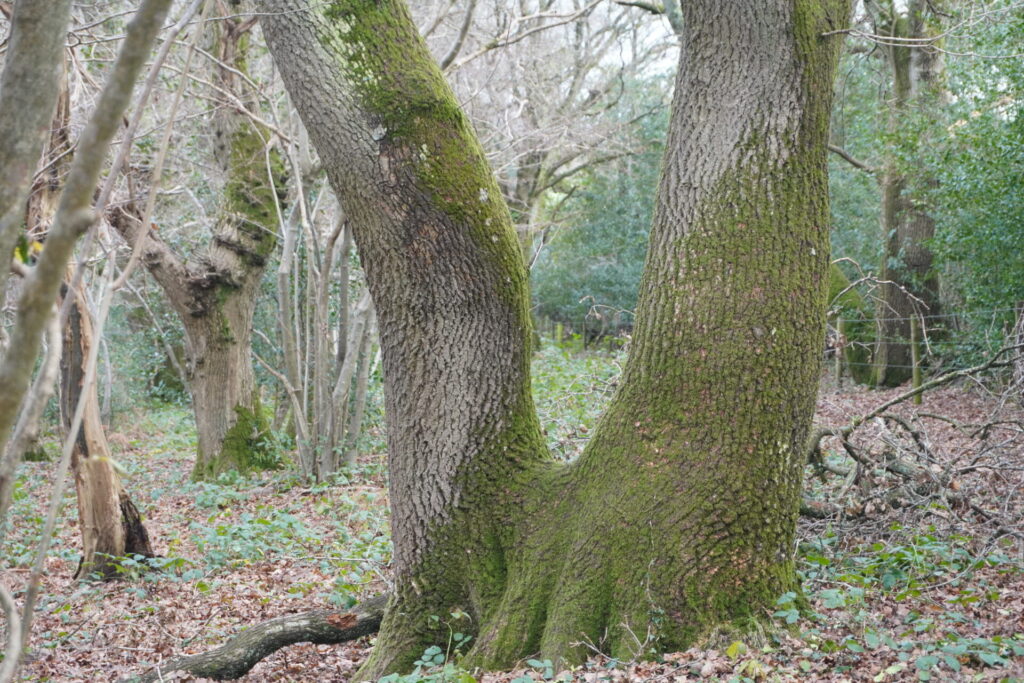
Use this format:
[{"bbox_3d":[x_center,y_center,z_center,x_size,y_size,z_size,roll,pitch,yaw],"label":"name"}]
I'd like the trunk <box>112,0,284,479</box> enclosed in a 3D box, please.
[{"bbox_3d":[-2.418,-0.741,16.300,1.300,3.600,0.900,0,1,0],"label":"trunk"}]

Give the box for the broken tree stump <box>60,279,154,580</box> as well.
[{"bbox_3d":[-1.934,0.421,10.200,0.450,1.440,0.400,0,1,0],"label":"broken tree stump"}]

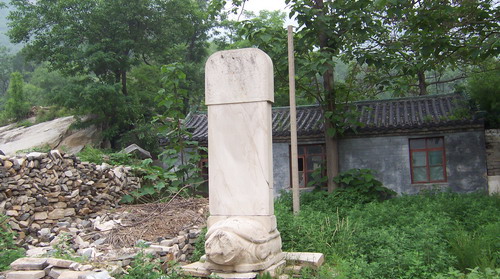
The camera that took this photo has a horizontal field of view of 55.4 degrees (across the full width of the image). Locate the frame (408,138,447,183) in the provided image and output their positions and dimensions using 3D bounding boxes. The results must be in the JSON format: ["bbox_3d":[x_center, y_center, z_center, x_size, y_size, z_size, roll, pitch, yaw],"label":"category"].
[{"bbox_3d":[5.233,0.611,14.000,1.060,1.360,0.100,-3,-3,5],"label":"frame"}]

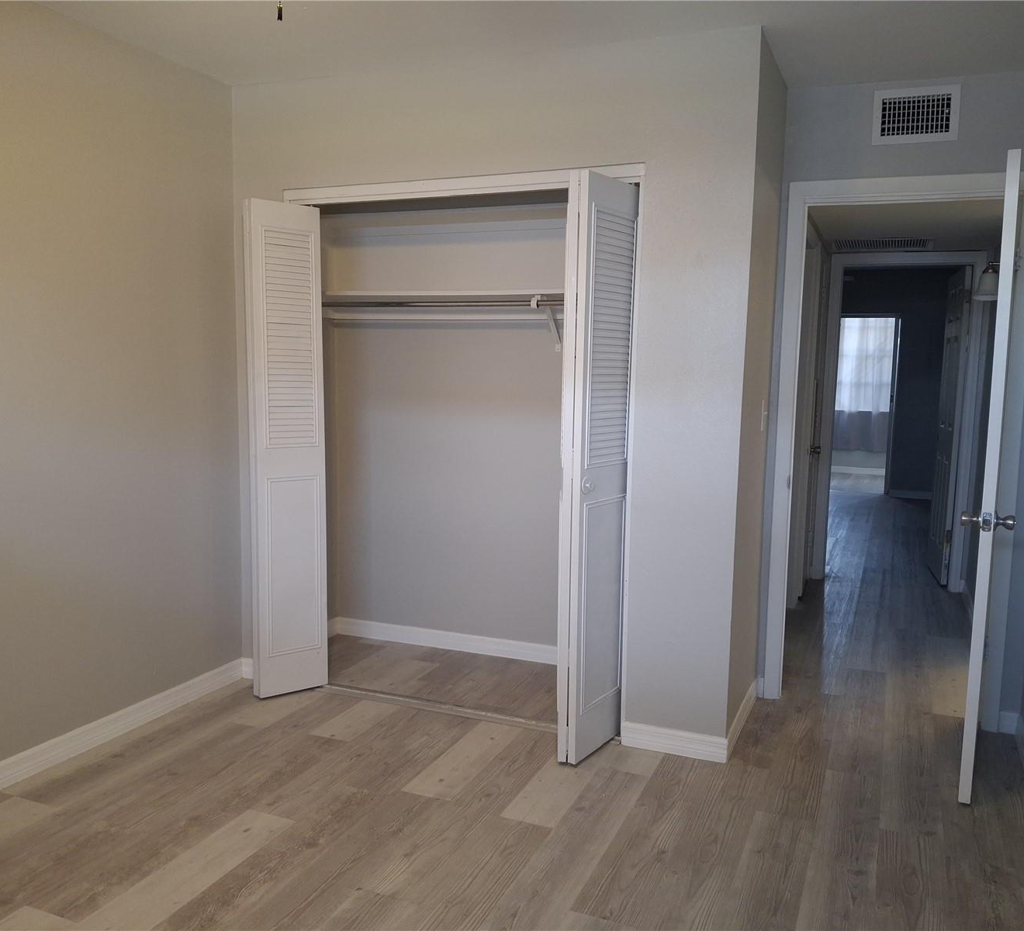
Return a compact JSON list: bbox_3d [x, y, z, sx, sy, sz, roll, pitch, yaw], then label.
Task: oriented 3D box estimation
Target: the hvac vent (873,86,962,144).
[{"bbox_3d":[1.514,-1.312,3.359,0.296,0.198,0.022,4,7,23],"label":"hvac vent"}]

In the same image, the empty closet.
[{"bbox_3d":[-0.243,-0.056,3.503,1.503,2.063,0.100,4,7,23],"label":"empty closet"}]

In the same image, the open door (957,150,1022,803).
[{"bbox_3d":[1.633,0.042,3.052,0.038,2.007,0.733,5,7,29],"label":"open door"}]

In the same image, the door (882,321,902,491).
[{"bbox_3d":[4.357,-0.677,10.248,0.045,2.000,0.740,4,7,23],"label":"door"}]

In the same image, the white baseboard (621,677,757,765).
[{"bbox_3d":[0.719,0.949,3.534,0.379,0.100,0.706,4,7,23],"label":"white baseboard"}]

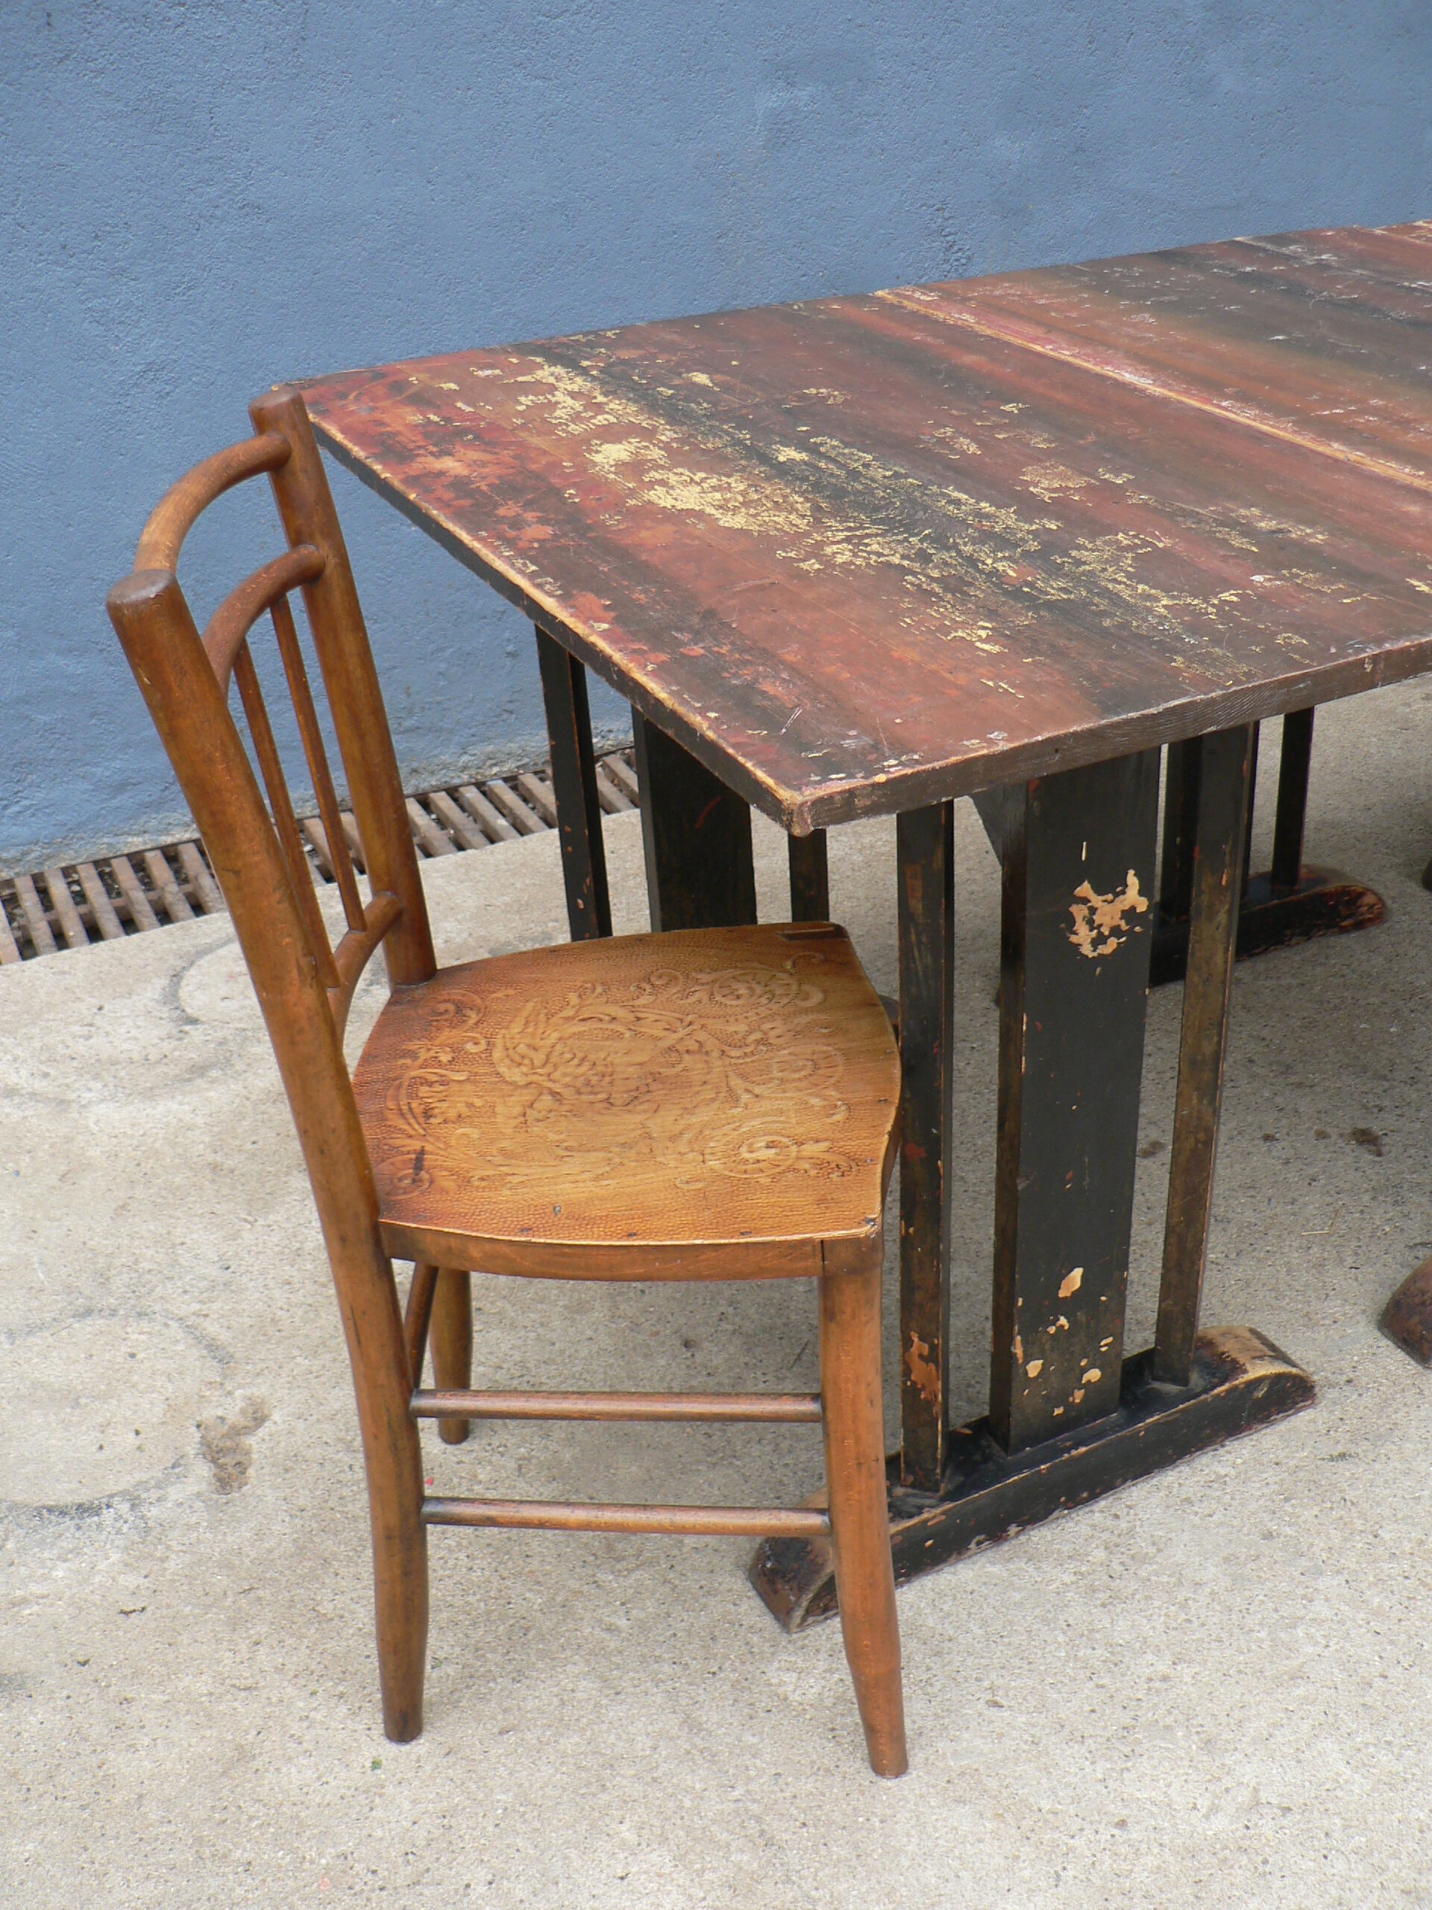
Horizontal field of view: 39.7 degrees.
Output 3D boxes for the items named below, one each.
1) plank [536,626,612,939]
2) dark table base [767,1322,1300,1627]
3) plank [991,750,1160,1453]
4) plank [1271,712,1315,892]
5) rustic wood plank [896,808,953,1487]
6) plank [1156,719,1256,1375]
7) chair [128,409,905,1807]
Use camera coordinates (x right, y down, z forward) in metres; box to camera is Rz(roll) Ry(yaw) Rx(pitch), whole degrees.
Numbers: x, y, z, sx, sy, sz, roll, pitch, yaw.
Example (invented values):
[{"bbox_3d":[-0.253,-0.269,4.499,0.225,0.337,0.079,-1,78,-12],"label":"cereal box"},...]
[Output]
[{"bbox_3d":[-0.128,-0.149,1.865,0.029,0.664,0.027,9,32,21],"label":"plank"},{"bbox_3d":[0.269,0.402,1.598,0.508,0.064,0.065,-16,32,-21],"label":"dark table base"},{"bbox_3d":[0.253,0.087,1.417,0.104,0.664,0.027,-16,32,-21],"label":"plank"},{"bbox_3d":[0.651,-0.372,2.176,0.029,0.664,0.027,9,32,21],"label":"plank"},{"bbox_3d":[0.145,0.117,1.375,0.029,0.664,0.027,9,32,21],"label":"rustic wood plank"},{"bbox_3d":[0.359,0.056,1.461,0.029,0.664,0.027,9,32,21],"label":"plank"},{"bbox_3d":[-0.093,0.098,1.342,0.445,0.880,0.419,-2,30,1],"label":"chair"}]

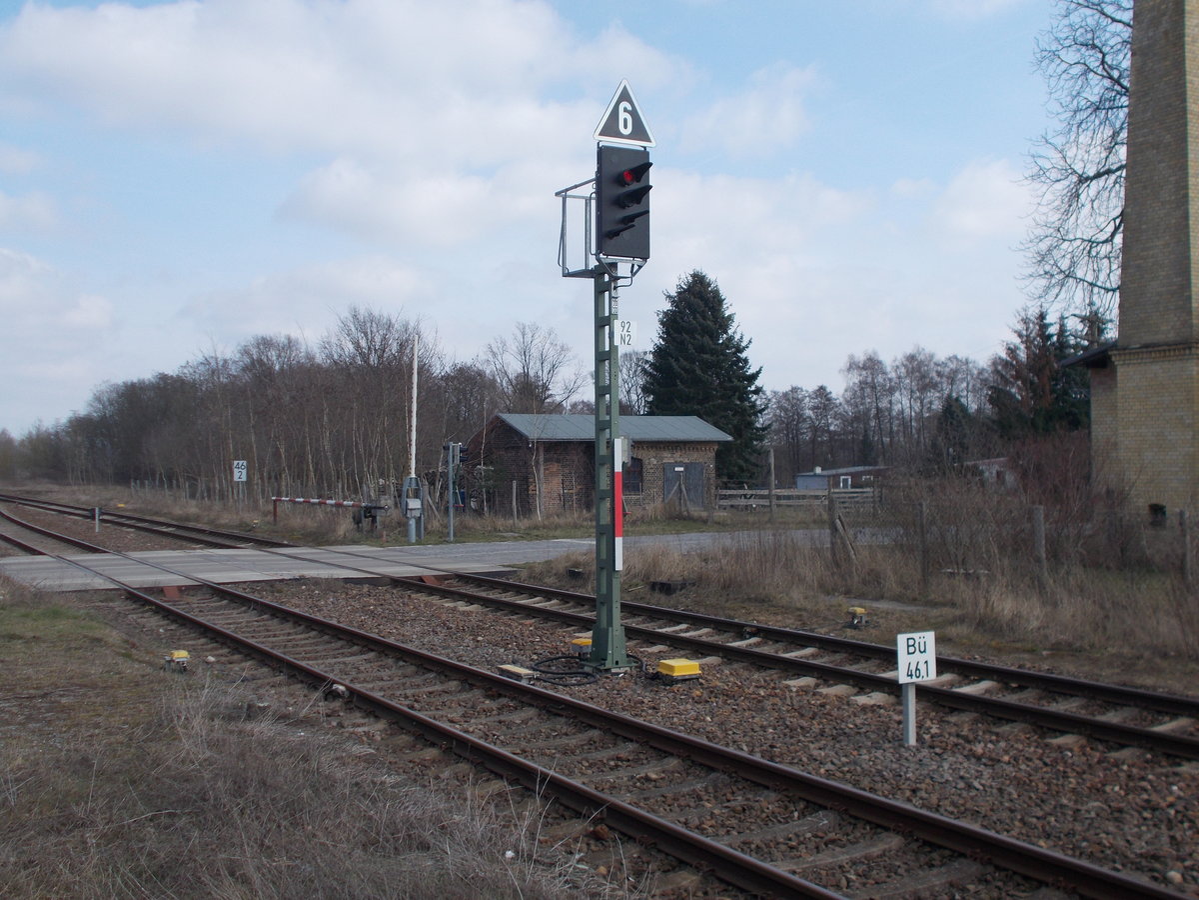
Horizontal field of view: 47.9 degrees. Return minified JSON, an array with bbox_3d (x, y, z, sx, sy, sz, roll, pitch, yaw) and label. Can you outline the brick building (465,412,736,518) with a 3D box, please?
[{"bbox_3d":[0.138,0.575,57.294,9.710,4.070,5.440,0,-1,-30],"label":"brick building"}]

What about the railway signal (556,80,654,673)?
[{"bbox_3d":[0.127,-0.796,15.057,0.800,6.520,1.220,0,-1,-32],"label":"railway signal"}]

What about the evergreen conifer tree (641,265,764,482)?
[{"bbox_3d":[5.458,-3.235,70.035,6.300,12.140,6.300,-1,-1,0],"label":"evergreen conifer tree"}]

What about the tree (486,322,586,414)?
[{"bbox_3d":[-3.620,-2.183,78.025,5.900,10.360,5.600,-1,-1,0],"label":"tree"}]

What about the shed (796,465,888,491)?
[{"bbox_3d":[14.749,2.116,81.463,4.900,2.400,2.900,0,-1,-30],"label":"shed"}]

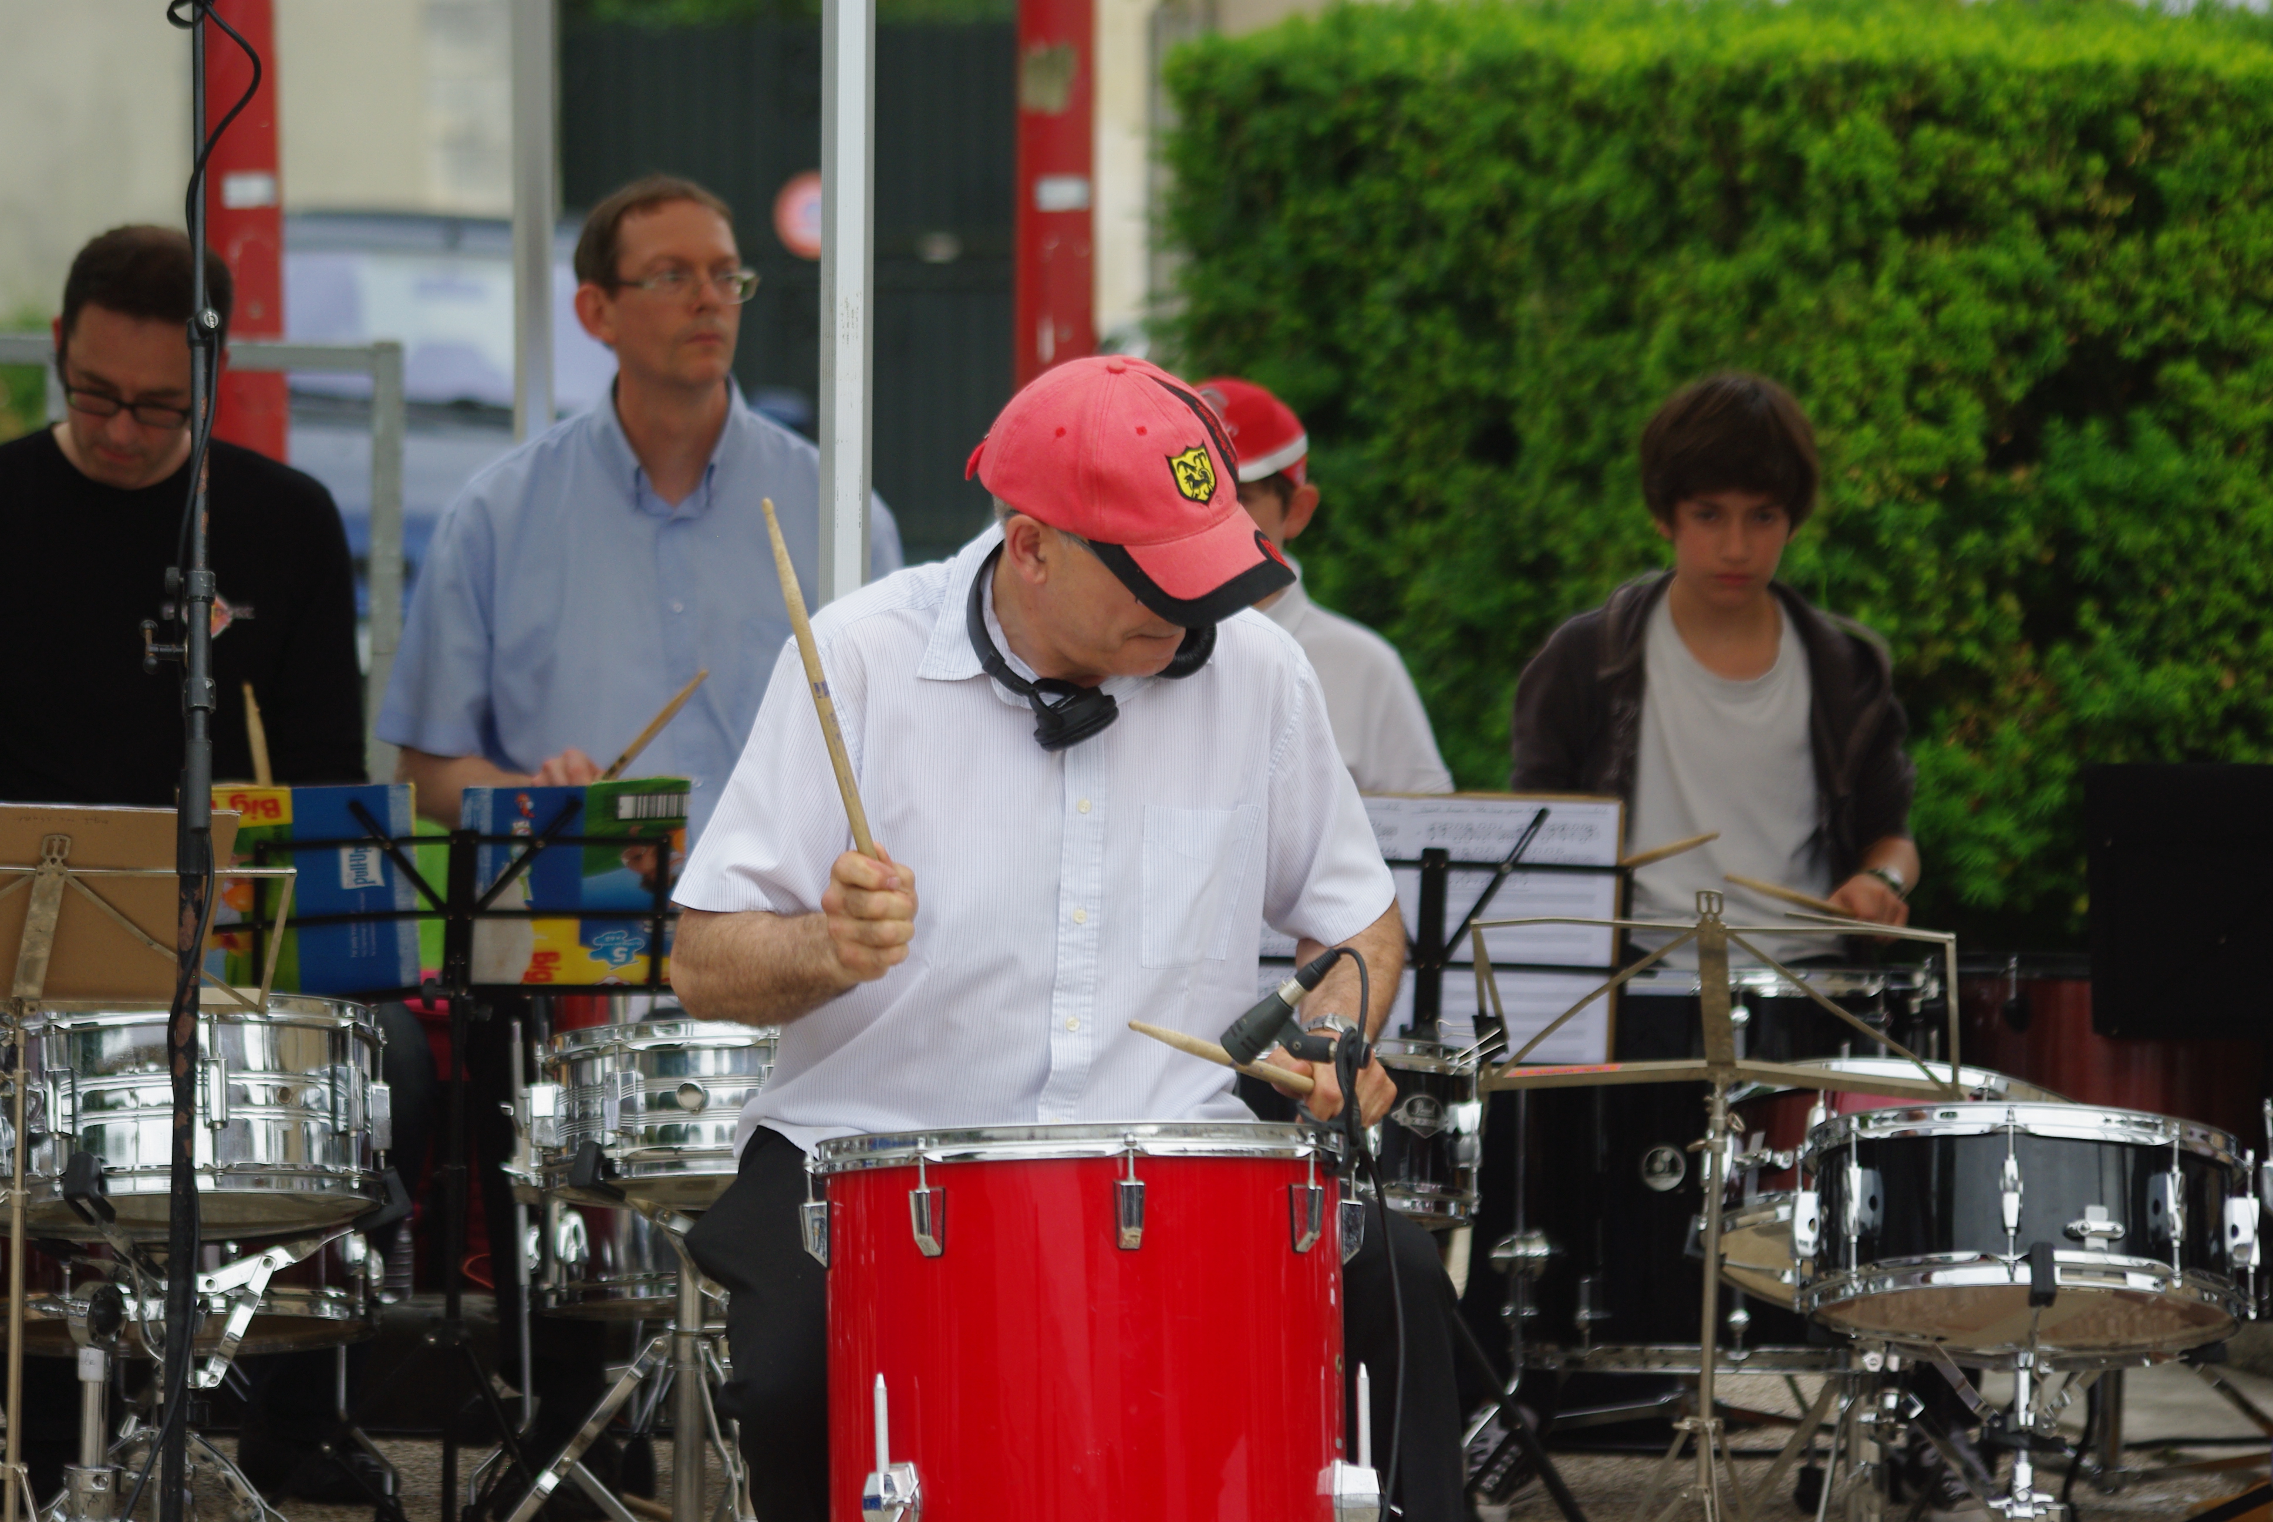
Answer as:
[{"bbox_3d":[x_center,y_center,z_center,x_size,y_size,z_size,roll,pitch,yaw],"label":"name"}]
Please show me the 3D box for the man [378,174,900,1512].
[{"bbox_3d":[-0.526,0.090,12.500,0.620,1.460,0.750,0,0,-6],"label":"man"}]

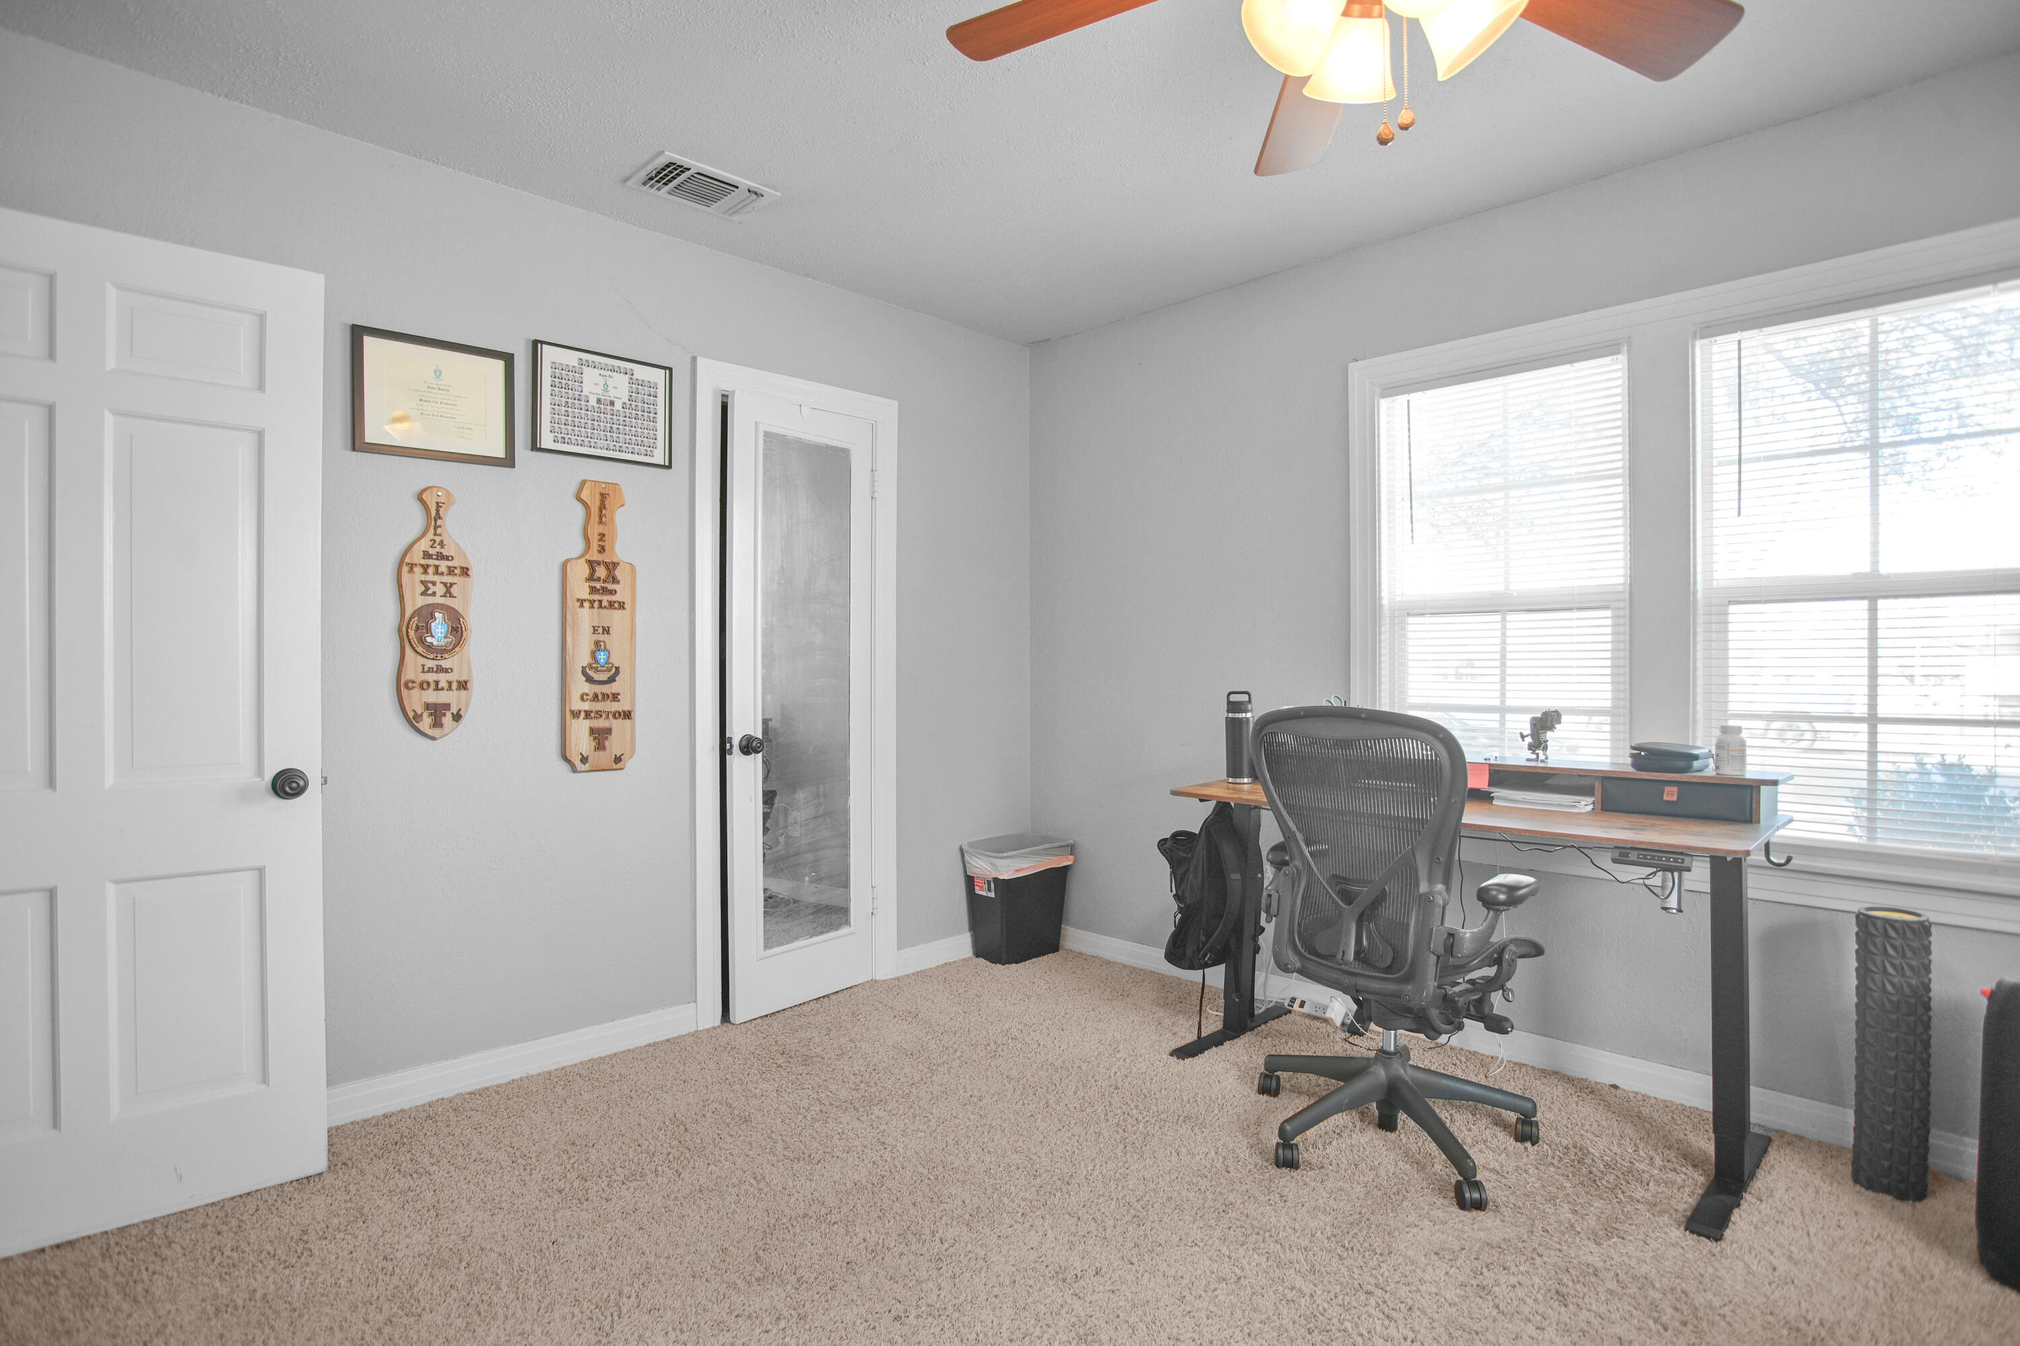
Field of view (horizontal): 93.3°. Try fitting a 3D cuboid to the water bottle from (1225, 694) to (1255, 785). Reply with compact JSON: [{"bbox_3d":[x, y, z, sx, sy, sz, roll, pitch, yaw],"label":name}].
[{"bbox_3d":[0.706,0.200,2.930,0.081,0.280,0.081,0,0,42],"label":"water bottle"}]

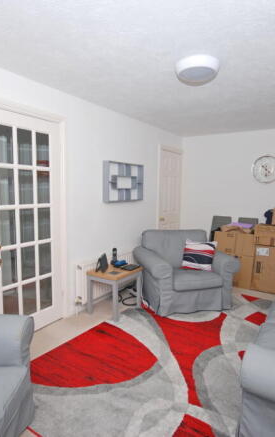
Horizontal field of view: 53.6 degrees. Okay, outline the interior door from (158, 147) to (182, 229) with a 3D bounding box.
[{"bbox_3d":[0.546,-0.118,4.734,0.060,2.060,0.800,6,8,35],"label":"interior door"}]

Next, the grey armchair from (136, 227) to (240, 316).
[{"bbox_3d":[0.590,0.640,3.523,1.020,0.840,0.900,0,7,-12],"label":"grey armchair"}]

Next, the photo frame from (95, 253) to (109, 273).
[{"bbox_3d":[-0.396,0.503,3.089,0.085,0.162,0.185,3,7,12],"label":"photo frame"}]

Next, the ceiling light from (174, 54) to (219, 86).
[{"bbox_3d":[0.448,-1.094,2.023,0.315,0.085,0.315,1,7,0],"label":"ceiling light"}]

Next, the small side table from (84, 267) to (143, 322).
[{"bbox_3d":[-0.238,0.836,3.210,0.420,0.475,0.560,6,8,35],"label":"small side table"}]

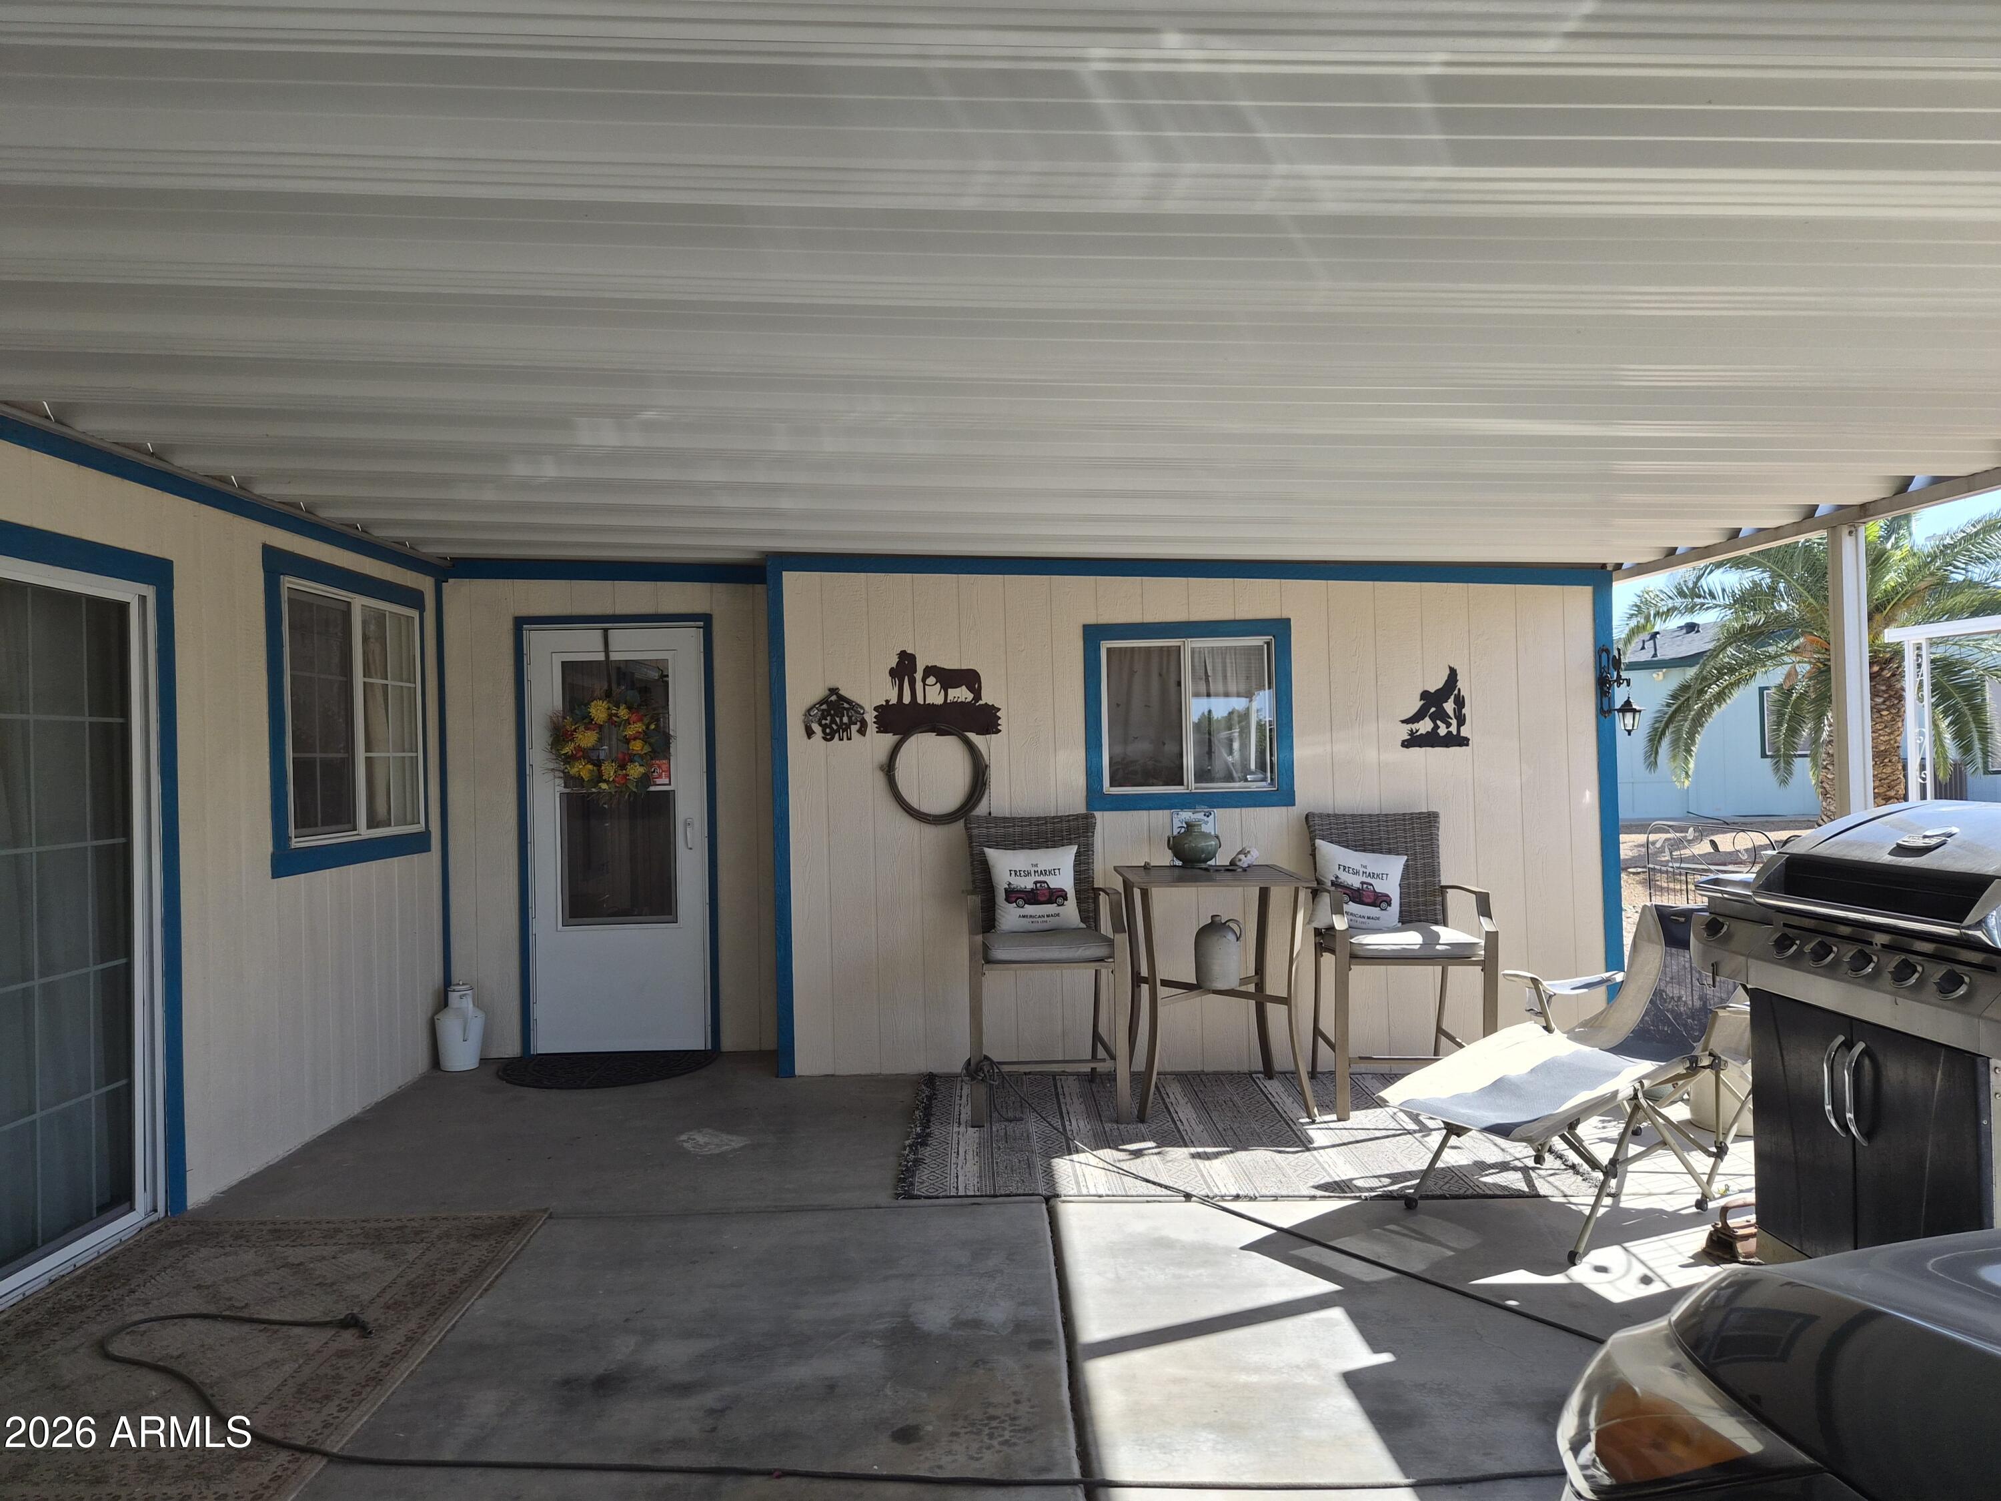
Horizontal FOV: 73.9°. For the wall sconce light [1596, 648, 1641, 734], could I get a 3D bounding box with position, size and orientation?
[{"bbox_3d":[2.641,-0.258,5.650,0.120,0.398,0.265,-2,0,2],"label":"wall sconce light"}]

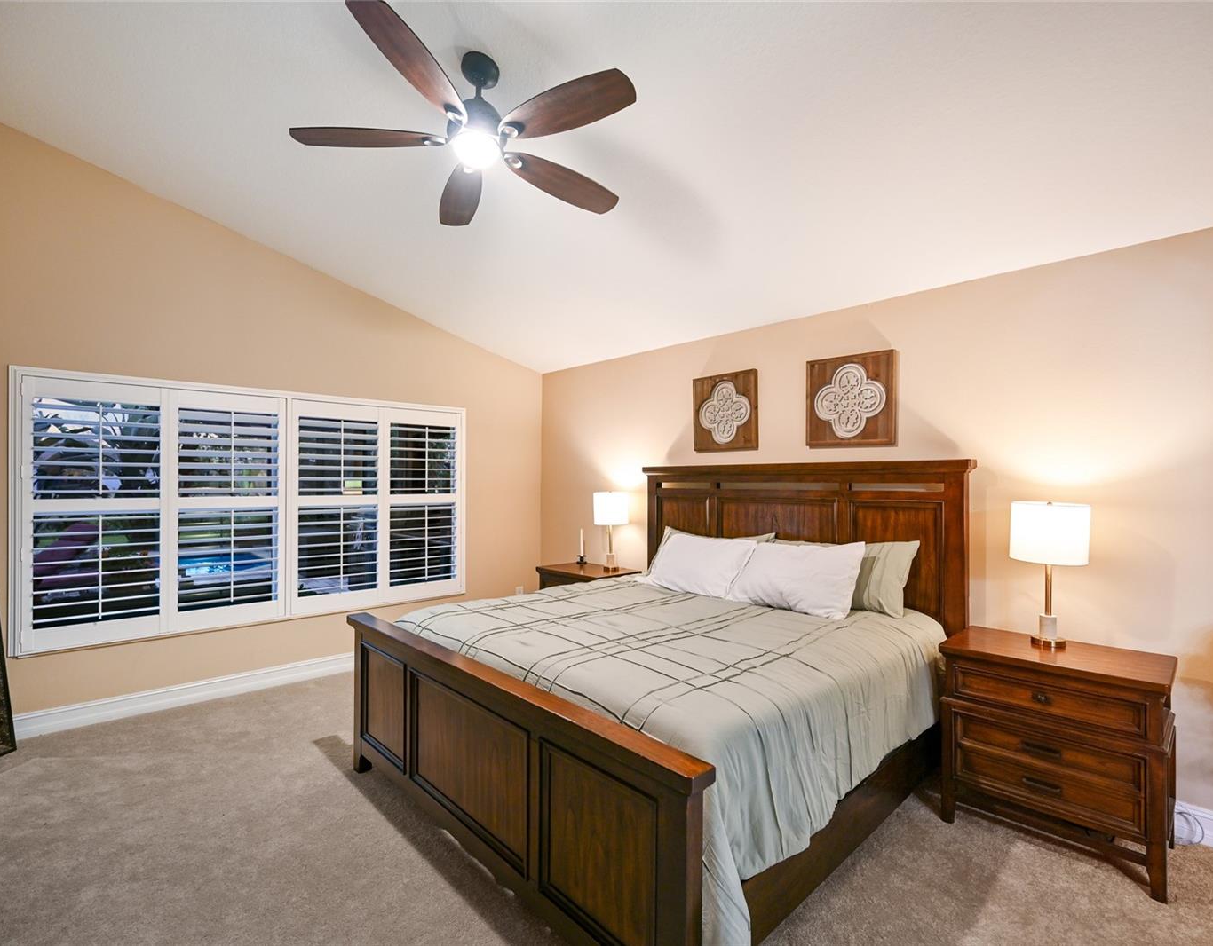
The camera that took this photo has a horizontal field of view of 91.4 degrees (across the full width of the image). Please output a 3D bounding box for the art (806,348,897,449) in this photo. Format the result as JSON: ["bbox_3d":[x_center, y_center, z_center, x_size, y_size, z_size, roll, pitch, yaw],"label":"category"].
[{"bbox_3d":[1.365,-0.403,3.324,0.035,0.500,0.502,1,-1,-42],"label":"art"}]

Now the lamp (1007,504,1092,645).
[{"bbox_3d":[1.856,0.420,2.482,0.268,0.594,0.268,1,-1,-42],"label":"lamp"}]

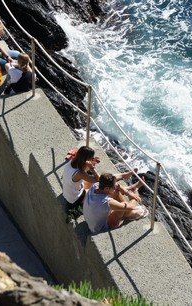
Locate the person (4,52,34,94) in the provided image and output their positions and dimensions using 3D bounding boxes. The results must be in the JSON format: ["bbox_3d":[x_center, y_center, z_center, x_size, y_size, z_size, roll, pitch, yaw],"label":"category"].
[{"bbox_3d":[-1.187,-1.321,15.133,0.470,0.706,0.568,-17,36,-29],"label":"person"}]

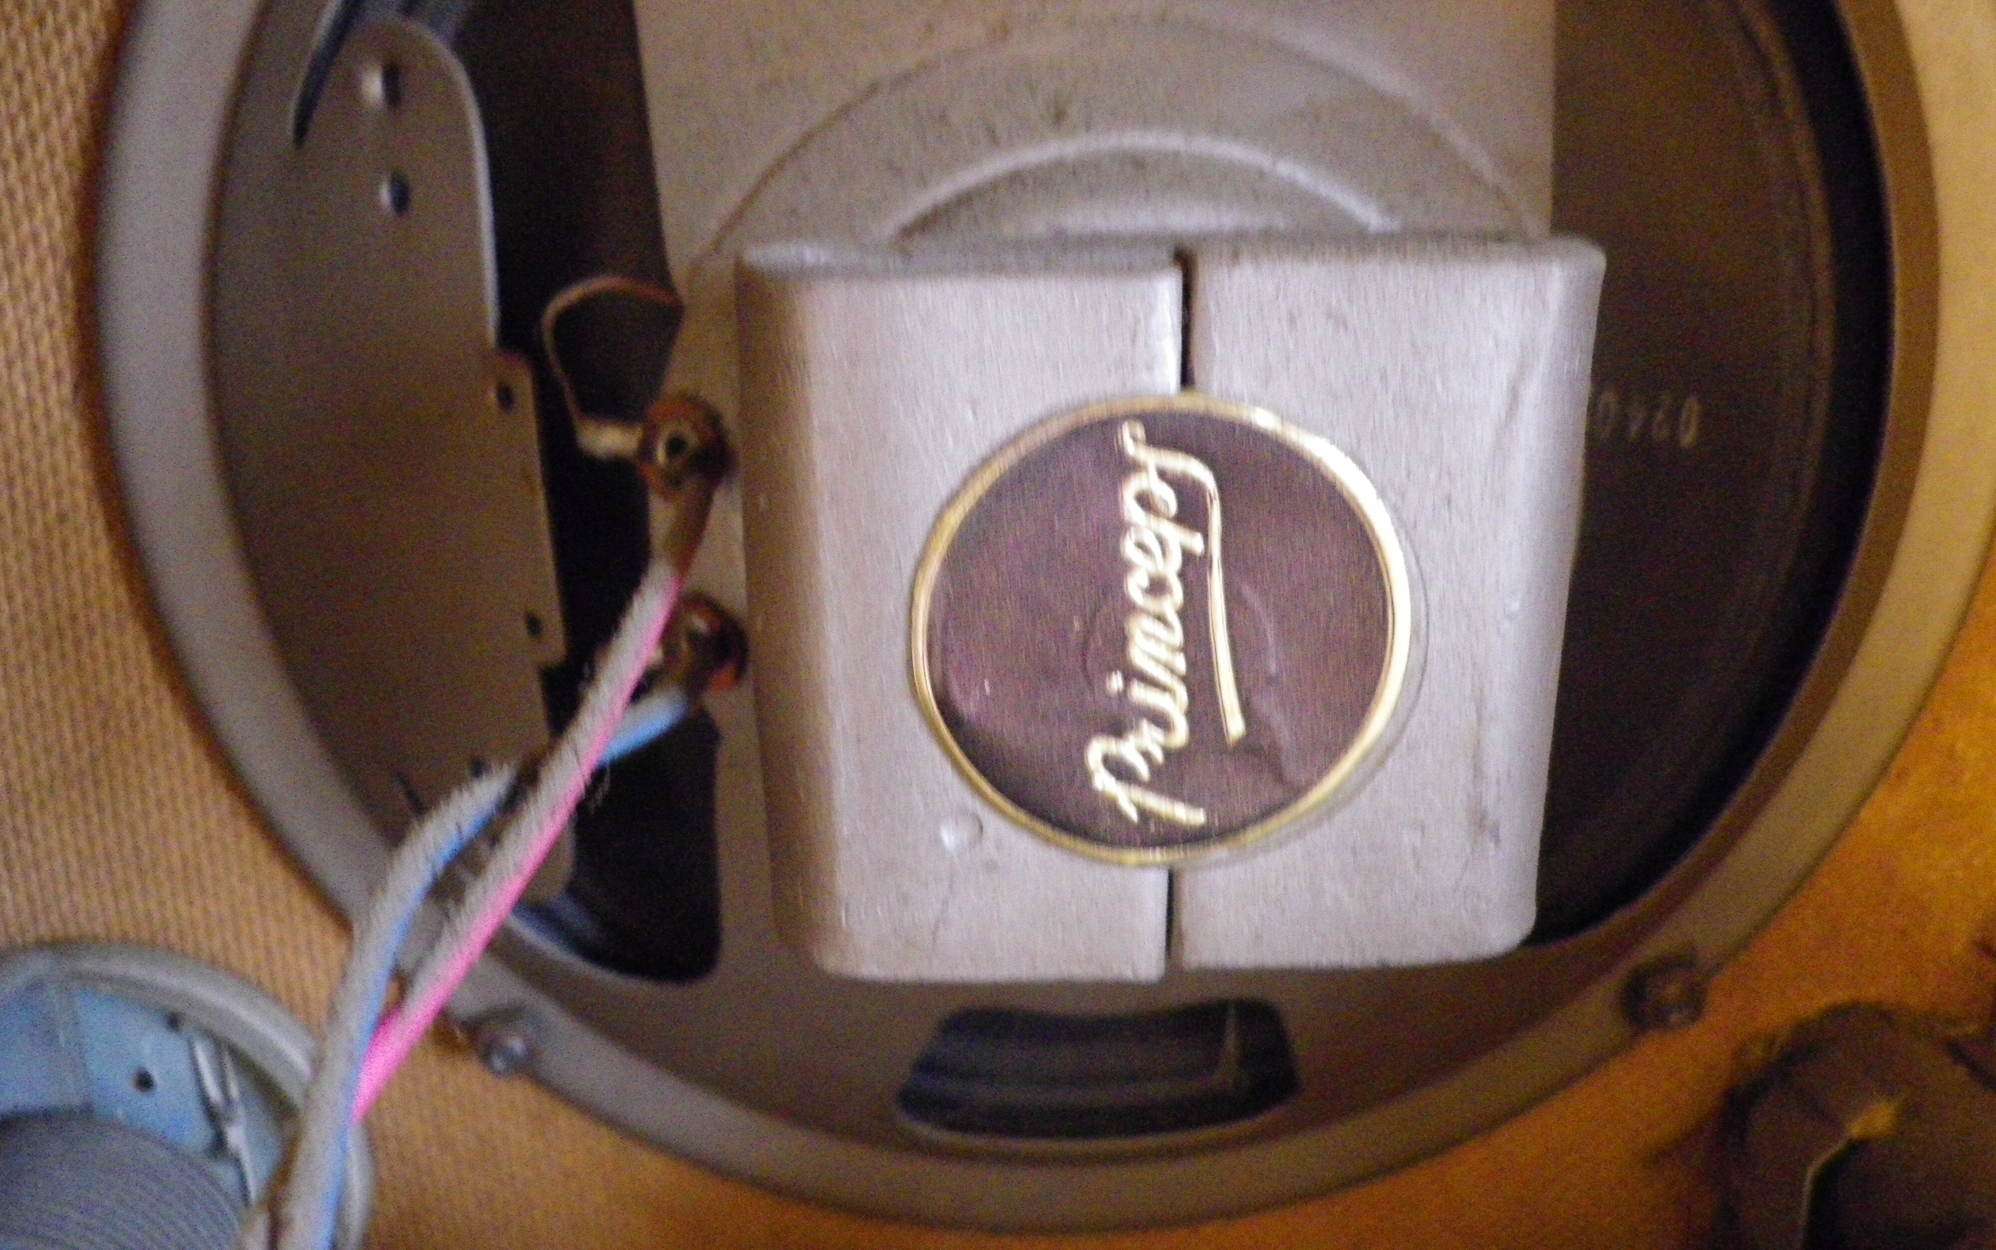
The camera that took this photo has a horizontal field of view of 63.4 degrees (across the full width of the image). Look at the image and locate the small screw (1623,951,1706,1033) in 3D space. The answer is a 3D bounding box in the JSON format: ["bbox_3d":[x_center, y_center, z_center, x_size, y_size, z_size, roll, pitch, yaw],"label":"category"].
[{"bbox_3d":[0.094,0.052,0.227,0.010,0.010,0.006,0,18,-1],"label":"small screw"}]

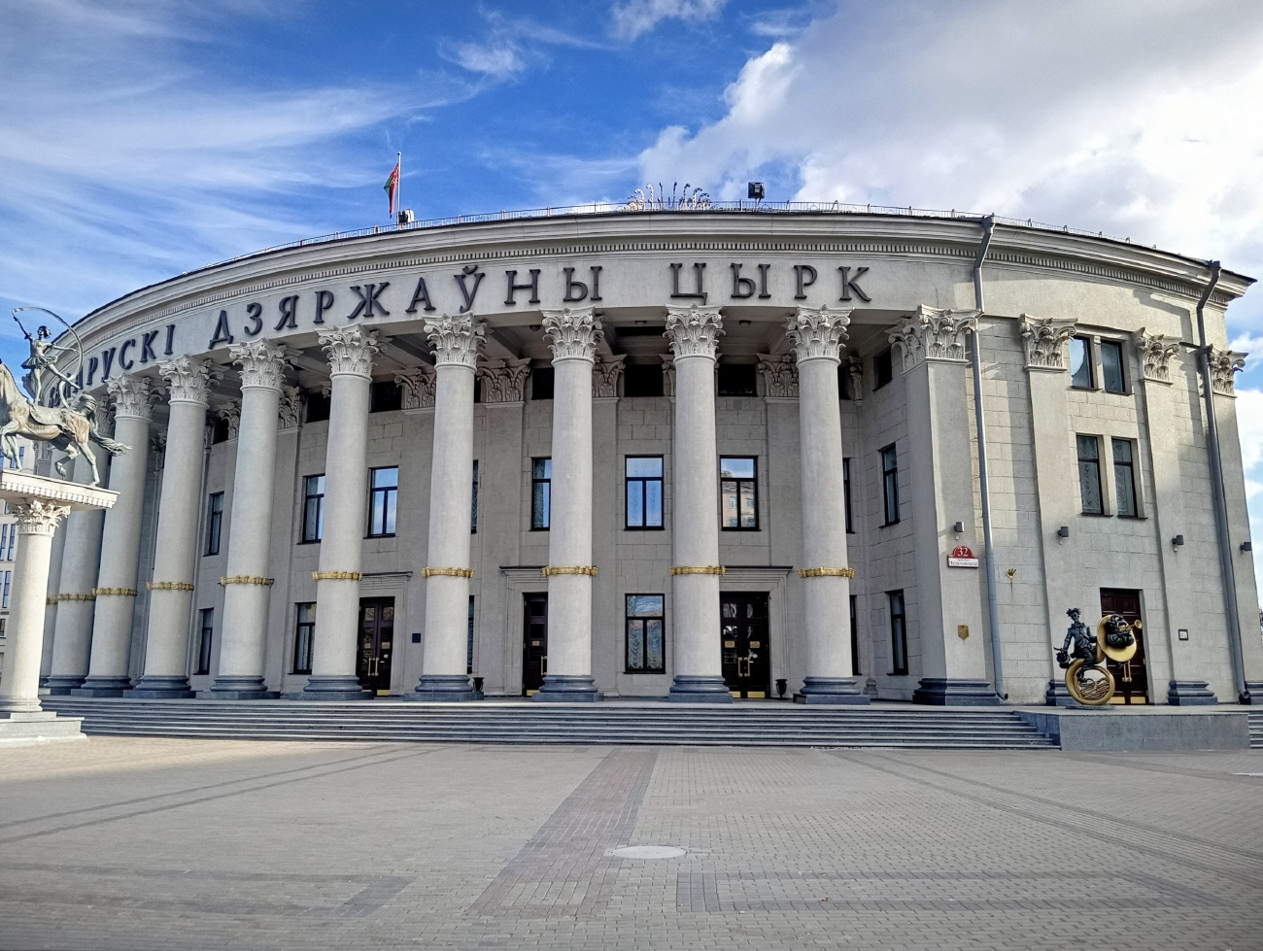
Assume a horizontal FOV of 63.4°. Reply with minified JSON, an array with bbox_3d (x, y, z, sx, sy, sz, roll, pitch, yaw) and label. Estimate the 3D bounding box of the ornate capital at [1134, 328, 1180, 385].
[{"bbox_3d":[17.555,-3.848,34.231,1.960,1.603,0.742,6,-12,-27],"label":"ornate capital"}]

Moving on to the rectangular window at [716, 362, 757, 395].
[{"bbox_3d":[3.824,-3.452,36.868,1.392,1.205,0.200,1,-11,-3],"label":"rectangular window"}]

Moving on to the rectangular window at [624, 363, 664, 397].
[{"bbox_3d":[0.472,-3.602,38.915,1.464,1.266,0.244,-1,-11,4],"label":"rectangular window"}]

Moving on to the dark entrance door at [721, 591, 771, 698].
[{"bbox_3d":[4.101,6.120,36.911,1.757,3.792,0.244,1,-11,-2],"label":"dark entrance door"}]

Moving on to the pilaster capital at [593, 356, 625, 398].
[{"bbox_3d":[-1.311,-3.502,36.642,2.009,1.548,0.568,-1,-11,7],"label":"pilaster capital"}]

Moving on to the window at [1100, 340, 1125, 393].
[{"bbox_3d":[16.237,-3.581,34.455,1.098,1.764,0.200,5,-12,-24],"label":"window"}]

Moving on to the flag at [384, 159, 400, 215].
[{"bbox_3d":[-7.767,-9.300,33.142,0.544,1.980,0.356,-3,-11,14],"label":"flag"}]

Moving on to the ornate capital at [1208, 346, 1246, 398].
[{"bbox_3d":[21.033,-3.619,36.433,1.980,1.580,0.650,7,-13,-30],"label":"ornate capital"}]

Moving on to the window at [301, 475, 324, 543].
[{"bbox_3d":[-13.055,1.387,42.208,1.403,2.810,0.244,-6,-13,29],"label":"window"}]

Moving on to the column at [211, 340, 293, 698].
[{"bbox_3d":[-13.639,1.551,36.824,1.919,12.695,1.919,-5,-13,26],"label":"column"}]

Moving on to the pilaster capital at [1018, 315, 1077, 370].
[{"bbox_3d":[14.029,-4.412,34.638,2.135,1.708,0.549,4,-12,-17],"label":"pilaster capital"}]

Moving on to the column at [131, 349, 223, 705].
[{"bbox_3d":[-16.265,1.856,36.732,1.823,11.956,1.823,-7,-13,33],"label":"column"}]

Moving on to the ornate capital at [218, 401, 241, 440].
[{"bbox_3d":[-16.524,-2.234,43.076,2.158,1.603,0.693,-9,-14,39],"label":"ornate capital"}]

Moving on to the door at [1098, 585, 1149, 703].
[{"bbox_3d":[15.452,5.417,32.320,1.841,3.593,0.158,5,-12,-23],"label":"door"}]

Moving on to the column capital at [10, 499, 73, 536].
[{"bbox_3d":[-14.758,1.100,25.452,0.960,0.870,0.960,-4,-12,20],"label":"column capital"}]

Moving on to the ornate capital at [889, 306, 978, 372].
[{"bbox_3d":[9.736,-4.159,32.808,2.227,1.643,2.474,3,-11,-12],"label":"ornate capital"}]

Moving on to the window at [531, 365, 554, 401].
[{"bbox_3d":[-3.002,-3.457,38.358,1.440,1.260,0.200,-2,-11,10],"label":"window"}]

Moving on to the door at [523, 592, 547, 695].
[{"bbox_3d":[-3.070,6.208,37.450,1.757,3.792,0.244,-2,-11,11],"label":"door"}]

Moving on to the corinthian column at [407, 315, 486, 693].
[{"bbox_3d":[-5.978,1.016,34.027,1.919,12.695,1.919,-3,-12,14],"label":"corinthian column"}]

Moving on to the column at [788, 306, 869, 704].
[{"bbox_3d":[5.903,0.865,31.445,1.823,11.956,1.823,1,-11,-6],"label":"column"}]

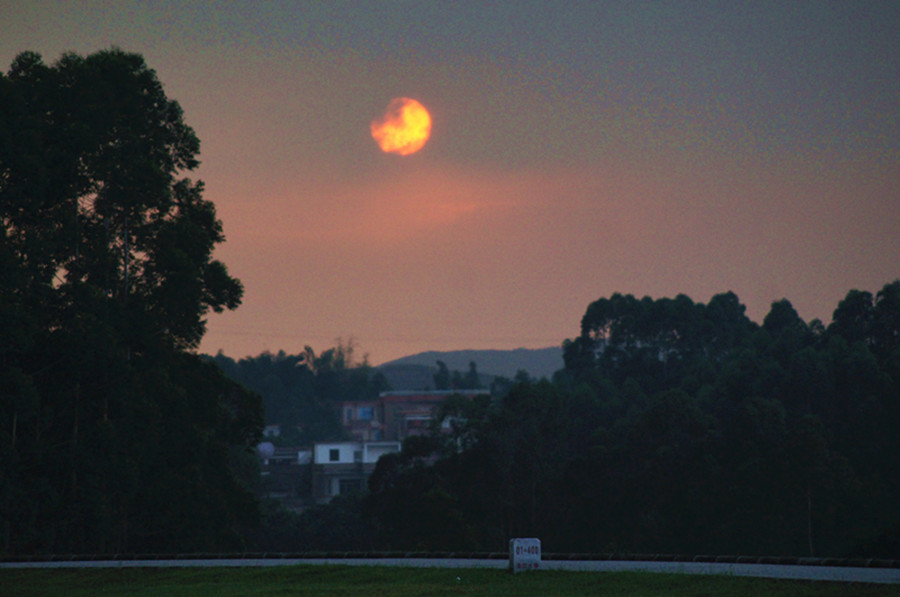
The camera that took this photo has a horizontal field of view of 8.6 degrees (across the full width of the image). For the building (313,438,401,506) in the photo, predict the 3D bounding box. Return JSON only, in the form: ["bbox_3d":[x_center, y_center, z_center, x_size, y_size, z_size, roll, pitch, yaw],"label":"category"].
[{"bbox_3d":[-9.419,17.875,614.499,8.960,6.420,9.000,0,-1,0],"label":"building"}]

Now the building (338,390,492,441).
[{"bbox_3d":[-3.774,13.783,670.498,16.540,6.660,11.000,0,-1,0],"label":"building"}]

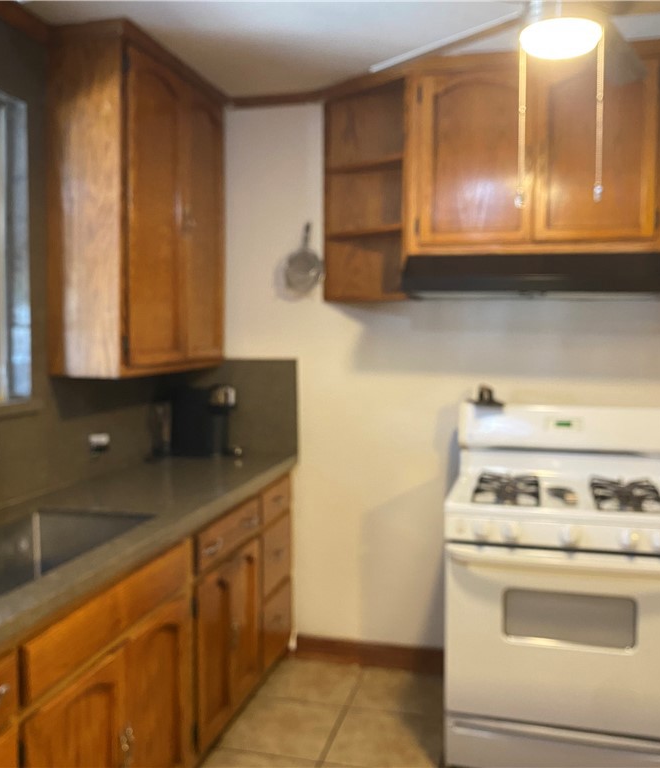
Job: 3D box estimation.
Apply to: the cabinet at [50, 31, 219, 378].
[{"bbox_3d":[-0.686,-0.624,2.941,0.269,1.139,0.916,1,4,13],"label":"cabinet"}]

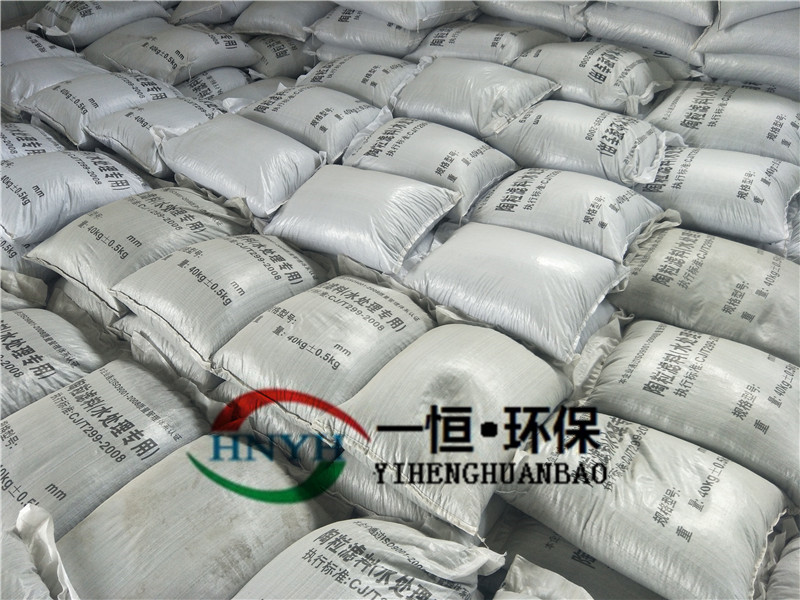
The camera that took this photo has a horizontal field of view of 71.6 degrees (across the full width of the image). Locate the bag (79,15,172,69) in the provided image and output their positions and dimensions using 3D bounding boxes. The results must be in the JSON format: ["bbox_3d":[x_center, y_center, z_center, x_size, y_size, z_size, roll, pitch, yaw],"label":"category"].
[{"bbox_3d":[-1.440,-1.400,3.119,0.510,0.206,0.622,27,50,24],"label":"bag"}]

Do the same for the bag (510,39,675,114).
[{"bbox_3d":[0.980,-1.136,2.824,0.675,0.190,0.475,32,52,30],"label":"bag"}]

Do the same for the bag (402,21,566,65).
[{"bbox_3d":[0.448,-1.374,2.927,0.675,0.190,0.475,32,52,30],"label":"bag"}]

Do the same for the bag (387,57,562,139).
[{"bbox_3d":[0.370,-1.012,2.733,0.675,0.190,0.475,32,53,30],"label":"bag"}]

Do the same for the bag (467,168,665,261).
[{"bbox_3d":[0.639,-0.339,2.145,0.622,0.206,0.510,23,43,27],"label":"bag"}]

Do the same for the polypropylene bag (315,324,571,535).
[{"bbox_3d":[0.190,0.339,1.726,0.484,0.187,0.606,28,50,24],"label":"polypropylene bag"}]

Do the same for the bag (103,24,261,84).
[{"bbox_3d":[-1.125,-1.303,2.936,0.510,0.206,0.622,28,47,23],"label":"bag"}]

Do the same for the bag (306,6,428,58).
[{"bbox_3d":[-0.095,-1.562,3.194,0.675,0.190,0.475,24,49,24],"label":"bag"}]

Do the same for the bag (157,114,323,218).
[{"bbox_3d":[-0.716,-0.645,2.559,0.675,0.190,0.475,28,51,27],"label":"bag"}]

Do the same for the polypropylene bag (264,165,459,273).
[{"bbox_3d":[-0.151,-0.341,2.171,0.622,0.206,0.510,18,50,21],"label":"polypropylene bag"}]

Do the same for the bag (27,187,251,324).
[{"bbox_3d":[-0.923,-0.229,2.039,0.510,0.206,0.622,25,47,22],"label":"bag"}]

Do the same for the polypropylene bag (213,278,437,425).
[{"bbox_3d":[-0.229,0.133,1.847,0.484,0.187,0.606,25,49,22],"label":"polypropylene bag"}]

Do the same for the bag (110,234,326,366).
[{"bbox_3d":[-0.660,-0.035,2.100,0.500,0.190,0.610,29,51,28],"label":"bag"}]

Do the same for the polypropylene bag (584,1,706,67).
[{"bbox_3d":[1.331,-1.442,2.901,0.622,0.206,0.510,29,54,21],"label":"polypropylene bag"}]

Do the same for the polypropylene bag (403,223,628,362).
[{"bbox_3d":[0.388,-0.076,1.884,0.622,0.206,0.510,25,47,28],"label":"polypropylene bag"}]

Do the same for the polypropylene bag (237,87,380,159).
[{"bbox_3d":[-0.456,-0.882,2.737,0.675,0.190,0.475,22,48,22],"label":"polypropylene bag"}]

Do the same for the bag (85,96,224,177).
[{"bbox_3d":[-1.165,-0.867,2.842,0.510,0.206,0.622,33,45,18],"label":"bag"}]

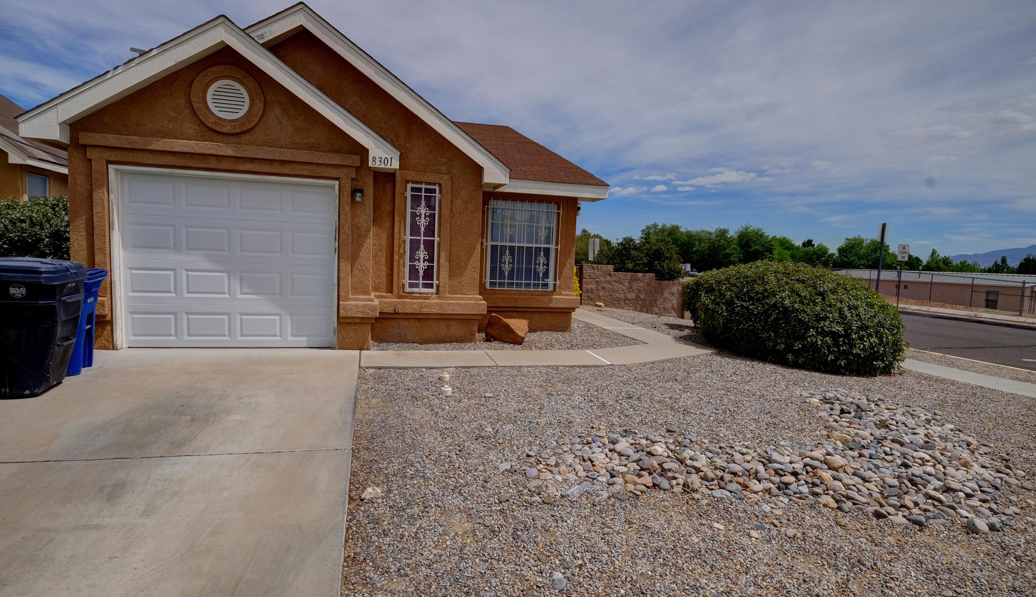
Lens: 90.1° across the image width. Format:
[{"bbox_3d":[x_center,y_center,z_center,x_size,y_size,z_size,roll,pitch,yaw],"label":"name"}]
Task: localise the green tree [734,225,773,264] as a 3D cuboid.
[{"bbox_3d":[34.011,-6.432,75.355,5.520,8.650,5.520,1,5,-16],"label":"green tree"}]

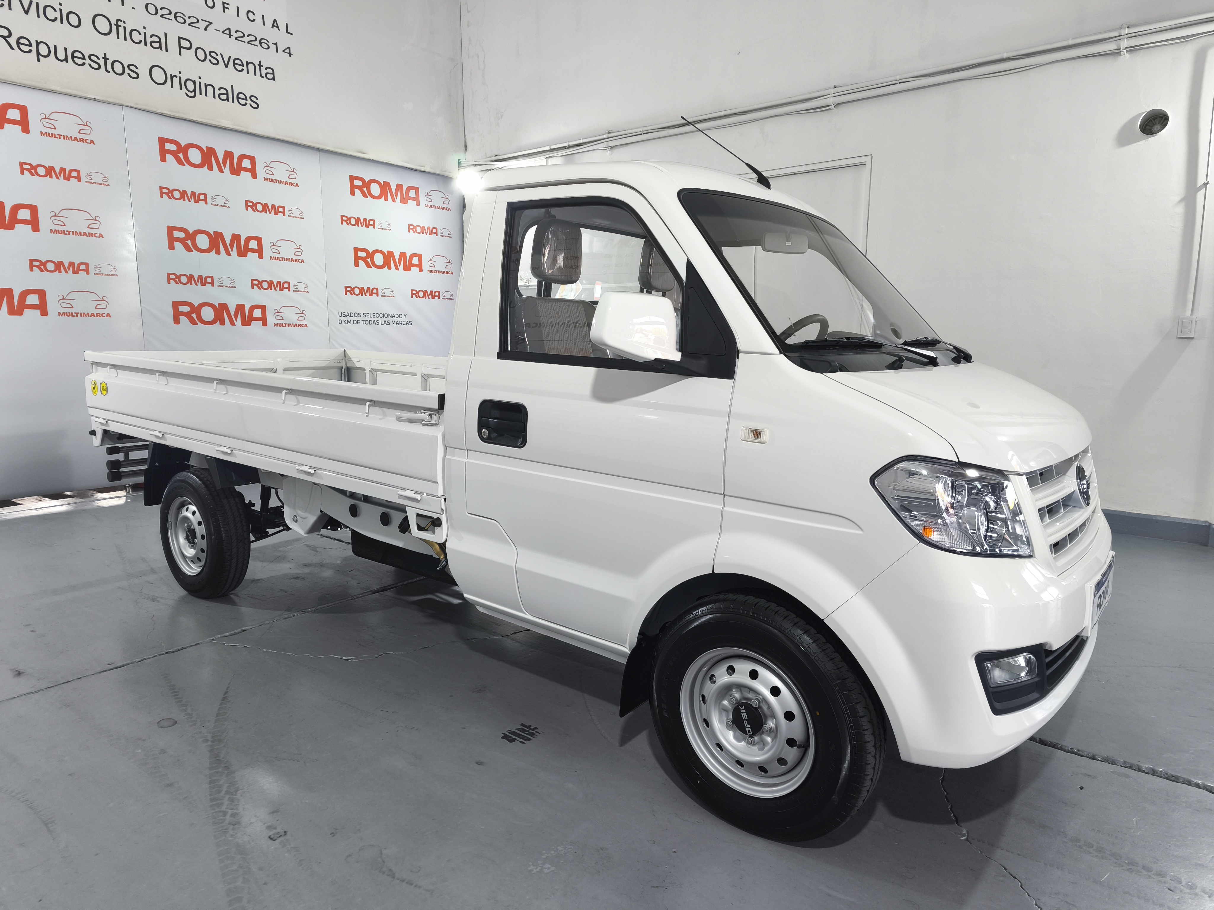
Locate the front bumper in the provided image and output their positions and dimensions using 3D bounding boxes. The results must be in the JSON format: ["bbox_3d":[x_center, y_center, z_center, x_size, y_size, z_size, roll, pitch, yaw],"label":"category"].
[{"bbox_3d":[1.187,0.383,2.370,0.490,0.570,1.620,7,11,37],"label":"front bumper"}]

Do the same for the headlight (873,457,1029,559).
[{"bbox_3d":[0.785,0.124,1.831,0.290,0.240,0.330,7,11,37],"label":"headlight"}]

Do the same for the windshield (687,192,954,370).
[{"bbox_3d":[0.757,-0.537,2.580,0.150,0.610,1.400,-39,-17,35],"label":"windshield"}]

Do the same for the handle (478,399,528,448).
[{"bbox_3d":[-0.321,-0.097,2.458,0.200,0.130,0.050,7,11,37],"label":"handle"}]

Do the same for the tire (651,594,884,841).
[{"bbox_3d":[0.399,0.681,2.139,0.620,0.620,0.180,7,11,39],"label":"tire"}]

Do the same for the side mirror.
[{"bbox_3d":[0.071,-0.302,1.897,0.130,0.180,0.230,7,11,37],"label":"side mirror"}]

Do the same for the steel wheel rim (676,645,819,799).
[{"bbox_3d":[0.393,0.682,2.131,0.390,0.390,0.140,7,11,39],"label":"steel wheel rim"}]

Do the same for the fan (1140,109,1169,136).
[{"bbox_3d":[3.442,-2.096,5.075,0.165,0.165,0.100,7,11,39],"label":"fan"}]

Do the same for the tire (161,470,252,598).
[{"bbox_3d":[-1.998,0.387,3.982,0.620,0.620,0.180,7,11,37],"label":"tire"}]

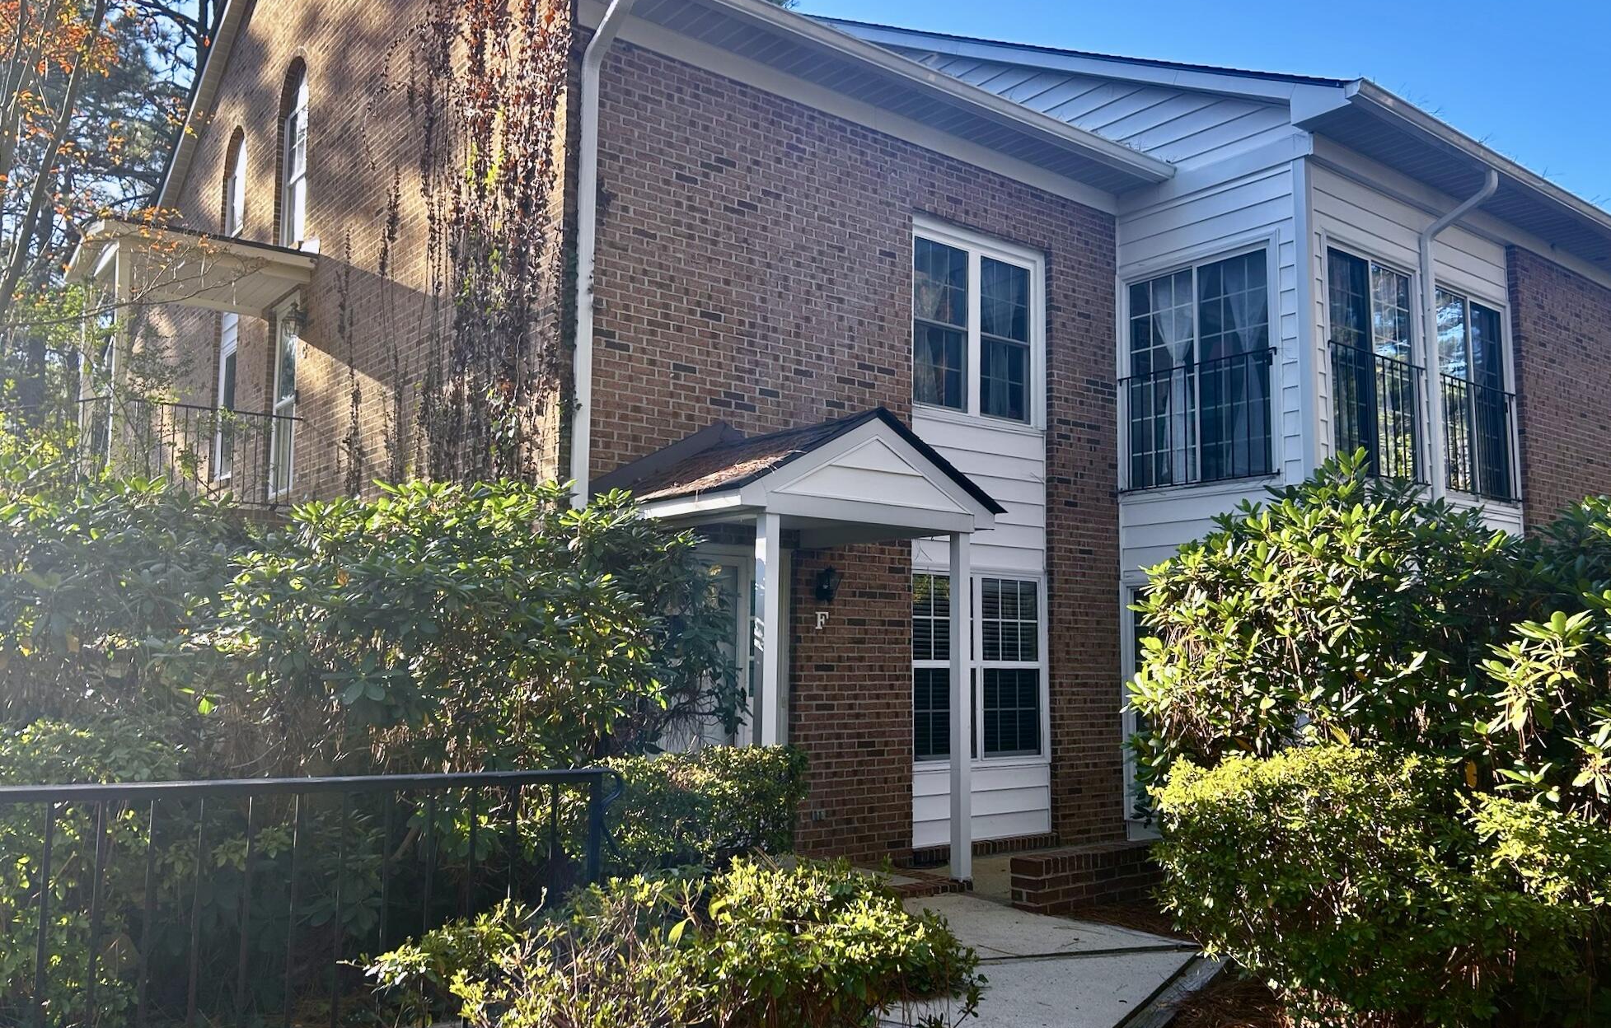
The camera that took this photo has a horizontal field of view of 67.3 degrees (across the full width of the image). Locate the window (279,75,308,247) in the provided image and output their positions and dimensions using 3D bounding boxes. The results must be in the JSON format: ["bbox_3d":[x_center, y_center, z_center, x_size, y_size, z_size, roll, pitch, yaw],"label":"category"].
[{"bbox_3d":[-5.252,-3.655,12.543,0.113,2.079,1.068,5,-8,-38],"label":"window"}]

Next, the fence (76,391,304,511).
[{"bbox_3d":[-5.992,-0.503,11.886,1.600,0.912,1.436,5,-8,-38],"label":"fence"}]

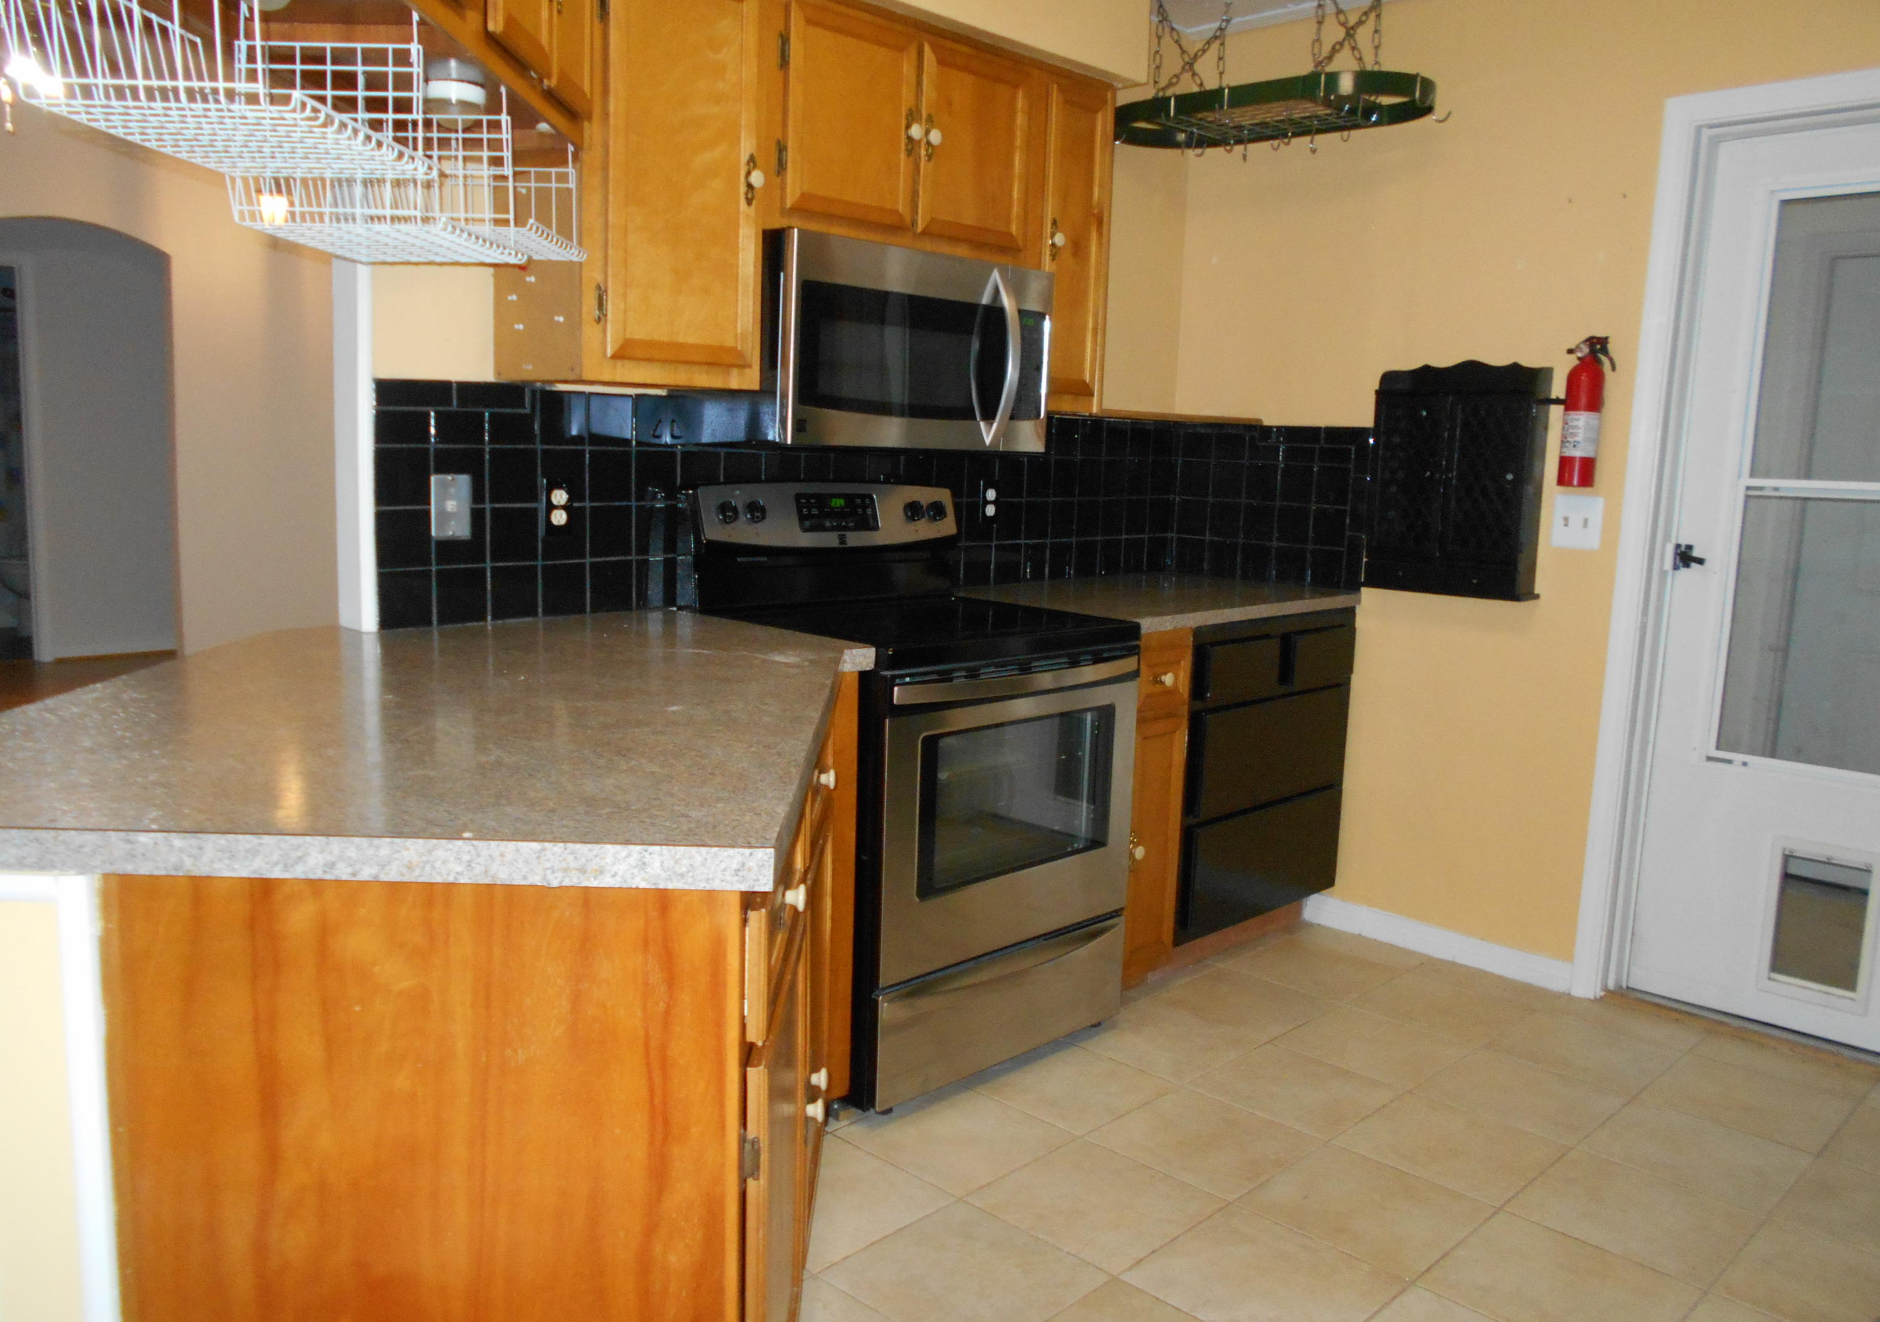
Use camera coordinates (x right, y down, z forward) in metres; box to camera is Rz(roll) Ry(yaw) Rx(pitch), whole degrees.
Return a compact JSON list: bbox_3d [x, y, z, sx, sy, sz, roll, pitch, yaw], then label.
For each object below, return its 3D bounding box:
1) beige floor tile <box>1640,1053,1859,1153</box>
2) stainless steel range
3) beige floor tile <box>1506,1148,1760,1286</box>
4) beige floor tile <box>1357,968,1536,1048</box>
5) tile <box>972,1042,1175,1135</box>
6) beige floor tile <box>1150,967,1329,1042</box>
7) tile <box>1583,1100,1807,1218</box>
[{"bbox_3d":[1.672,0.915,2.929,0.328,0.010,0.328,10,11,44],"label":"beige floor tile"},{"bbox_3d":[-0.056,0.237,3.060,0.697,1.190,0.755,10,11,44],"label":"stainless steel range"},{"bbox_3d":[1.209,0.968,2.463,0.325,0.010,0.325,10,12,44],"label":"beige floor tile"},{"bbox_3d":[1.206,0.831,3.390,0.325,0.010,0.325,10,12,44],"label":"beige floor tile"},{"bbox_3d":[0.266,0.870,2.890,0.322,0.010,0.322,9,11,44],"label":"tile"},{"bbox_3d":[0.730,0.822,3.380,0.328,0.010,0.328,10,11,44],"label":"beige floor tile"},{"bbox_3d":[1.440,0.942,2.694,0.328,0.010,0.328,10,11,44],"label":"tile"}]

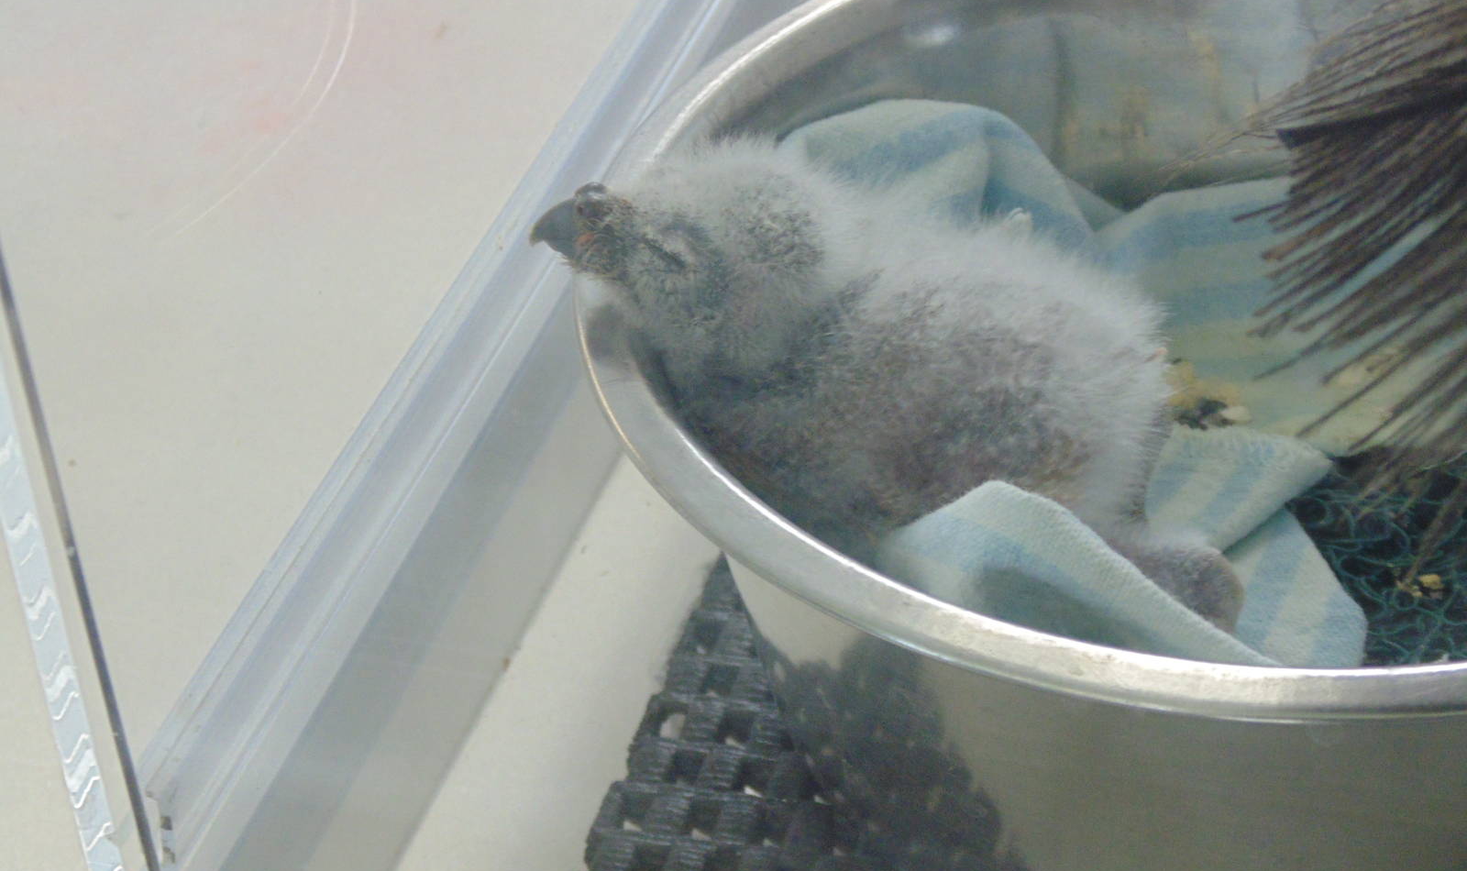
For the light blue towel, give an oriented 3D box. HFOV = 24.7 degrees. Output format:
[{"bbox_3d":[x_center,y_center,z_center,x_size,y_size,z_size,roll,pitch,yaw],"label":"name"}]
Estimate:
[{"bbox_3d":[0.070,-0.011,0.592,0.118,0.046,0.150,-5,37,0],"label":"light blue towel"}]

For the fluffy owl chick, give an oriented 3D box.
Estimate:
[{"bbox_3d":[0.026,-0.015,0.562,0.114,0.078,0.072,-5,37,0],"label":"fluffy owl chick"}]

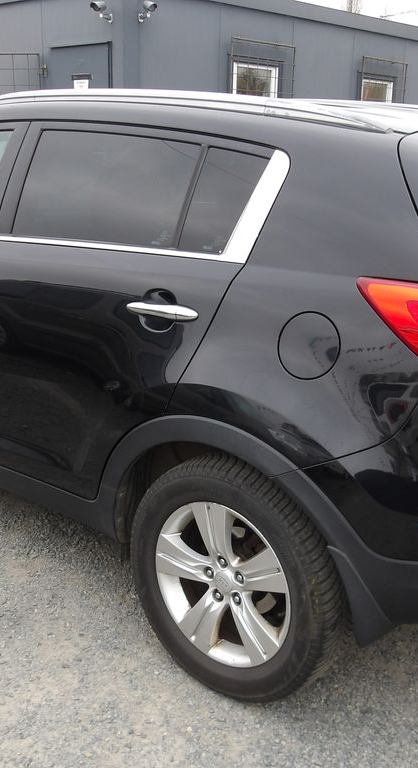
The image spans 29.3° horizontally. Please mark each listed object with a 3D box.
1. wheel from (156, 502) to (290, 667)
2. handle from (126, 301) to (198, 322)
[{"bbox_3d":[0.082,0.525,2.219,0.465,0.465,0.180,14,21,36],"label":"wheel"},{"bbox_3d":[-0.124,-0.192,2.075,0.240,0.036,0.050,14,21,36],"label":"handle"}]

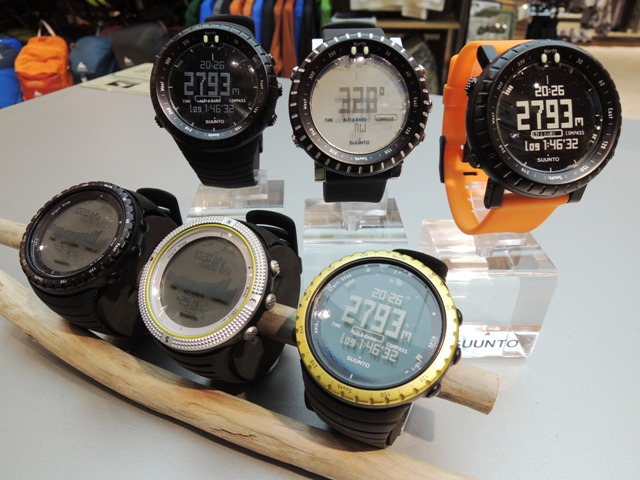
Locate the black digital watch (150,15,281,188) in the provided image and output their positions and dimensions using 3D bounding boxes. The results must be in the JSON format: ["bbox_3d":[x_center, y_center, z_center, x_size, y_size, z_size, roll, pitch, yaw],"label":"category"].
[{"bbox_3d":[-0.041,-0.061,0.202,0.053,0.074,0.062,-2,0,0],"label":"black digital watch"}]

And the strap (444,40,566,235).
[{"bbox_3d":[0.068,-0.039,0.171,0.025,0.073,0.057,-3,2,-3],"label":"strap"}]

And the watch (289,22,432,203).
[{"bbox_3d":[0.013,-0.051,0.183,0.051,0.071,0.066,-3,4,-3],"label":"watch"}]

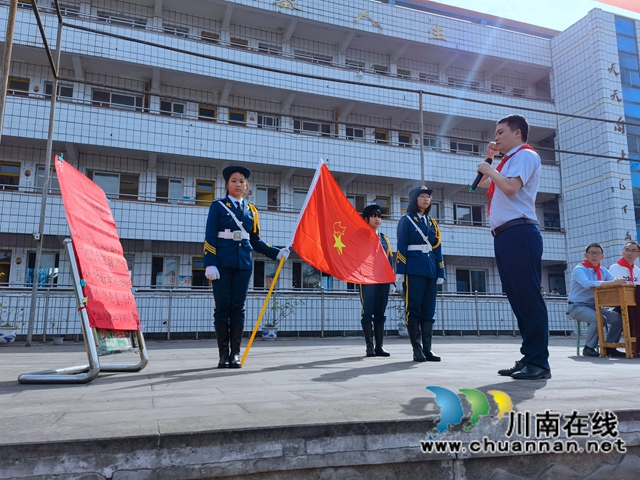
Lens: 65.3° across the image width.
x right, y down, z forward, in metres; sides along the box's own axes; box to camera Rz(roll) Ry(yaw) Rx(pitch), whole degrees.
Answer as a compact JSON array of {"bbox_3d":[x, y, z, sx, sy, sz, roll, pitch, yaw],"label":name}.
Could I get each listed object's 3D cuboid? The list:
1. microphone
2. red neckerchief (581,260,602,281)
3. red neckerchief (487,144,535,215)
[{"bbox_3d":[1.072,-0.428,3.313,0.052,0.260,0.052,33,-4,5],"label":"microphone"},{"bbox_3d":[2.760,0.315,5.066,0.200,0.220,0.150,7,-12,-37],"label":"red neckerchief"},{"bbox_3d":[1.288,-0.400,3.359,0.300,0.450,0.210,0,-9,-3],"label":"red neckerchief"}]

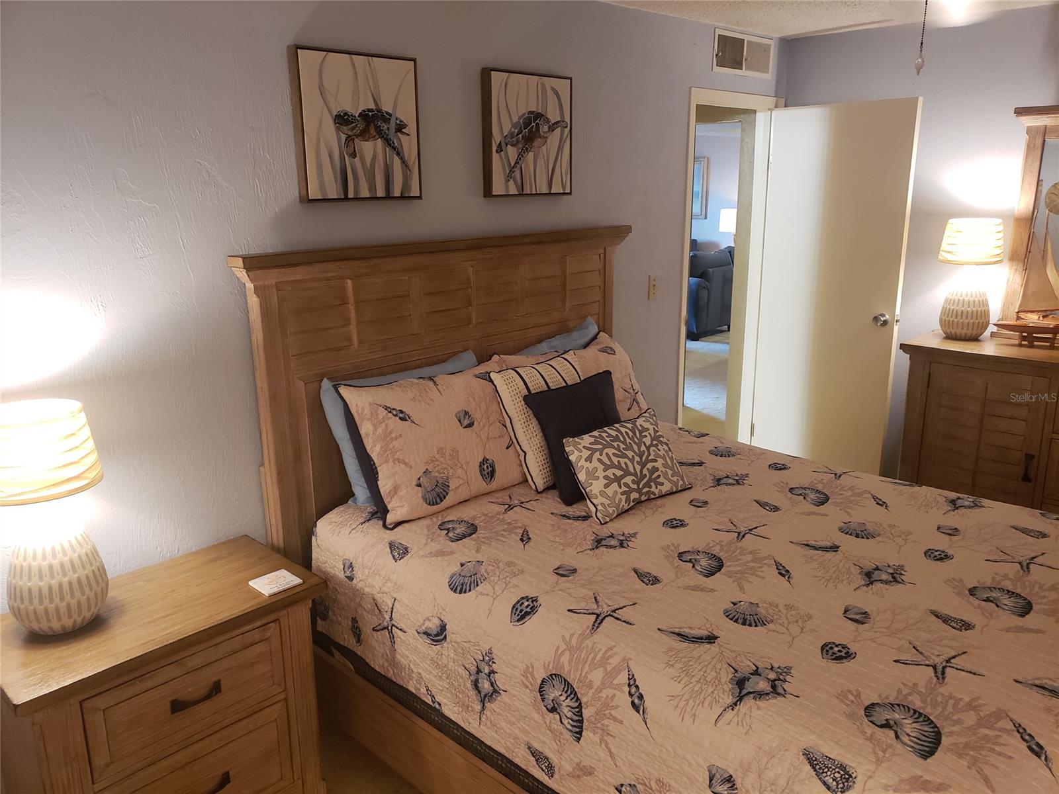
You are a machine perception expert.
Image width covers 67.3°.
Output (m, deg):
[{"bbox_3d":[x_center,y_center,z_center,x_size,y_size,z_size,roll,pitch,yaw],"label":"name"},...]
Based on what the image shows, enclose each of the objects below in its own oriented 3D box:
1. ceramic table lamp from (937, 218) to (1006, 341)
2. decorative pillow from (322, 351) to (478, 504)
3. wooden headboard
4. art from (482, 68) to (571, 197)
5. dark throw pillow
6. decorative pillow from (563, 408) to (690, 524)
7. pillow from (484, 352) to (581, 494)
[{"bbox_3d":[2.018,-0.538,3.653,0.268,0.541,0.268,14,21,43],"label":"ceramic table lamp"},{"bbox_3d":[-0.367,0.084,2.628,0.588,0.394,0.140,-14,4,-41],"label":"decorative pillow"},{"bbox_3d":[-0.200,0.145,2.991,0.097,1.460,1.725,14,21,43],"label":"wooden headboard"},{"bbox_3d":[0.000,-0.976,2.974,0.044,0.437,0.427,14,21,43],"label":"art"},{"bbox_3d":[0.199,0.122,2.570,0.416,0.363,0.120,-15,-10,-42],"label":"dark throw pillow"},{"bbox_3d":[0.308,0.203,2.440,0.418,0.275,0.110,-15,-16,-41],"label":"decorative pillow"},{"bbox_3d":[0.094,0.067,2.700,0.421,0.413,0.120,-17,-9,-46],"label":"pillow"}]

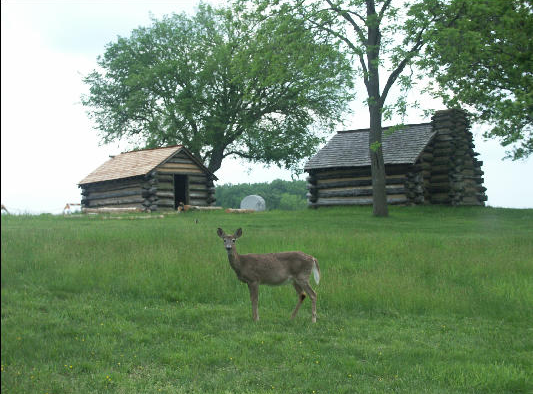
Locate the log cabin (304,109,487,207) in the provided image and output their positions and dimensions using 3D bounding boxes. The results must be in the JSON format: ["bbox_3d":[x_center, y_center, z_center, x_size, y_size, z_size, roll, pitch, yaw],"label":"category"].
[{"bbox_3d":[5.838,-1.615,42.547,6.600,4.050,5.100,-2,-1,40],"label":"log cabin"}]

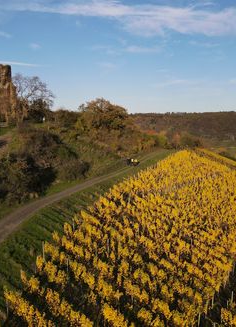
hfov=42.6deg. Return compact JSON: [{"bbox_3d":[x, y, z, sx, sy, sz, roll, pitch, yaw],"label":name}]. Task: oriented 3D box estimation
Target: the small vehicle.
[{"bbox_3d":[3.640,-0.230,71.000,1.700,1.600,3.300,3,9,20],"label":"small vehicle"}]

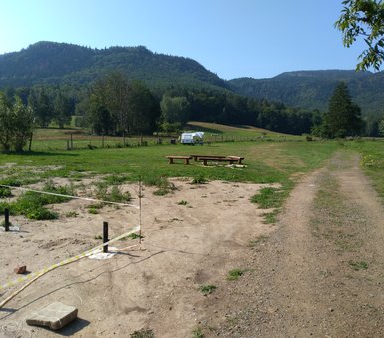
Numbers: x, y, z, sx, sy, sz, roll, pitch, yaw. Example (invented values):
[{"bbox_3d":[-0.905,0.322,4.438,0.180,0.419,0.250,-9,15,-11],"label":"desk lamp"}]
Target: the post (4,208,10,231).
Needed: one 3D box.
[{"bbox_3d":[-3.060,0.840,5.600,0.062,0.375,0.062,0,5,0],"label":"post"}]

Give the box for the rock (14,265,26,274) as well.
[{"bbox_3d":[-1.959,1.150,3.877,0.100,0.080,0.120,0,5,-9],"label":"rock"}]

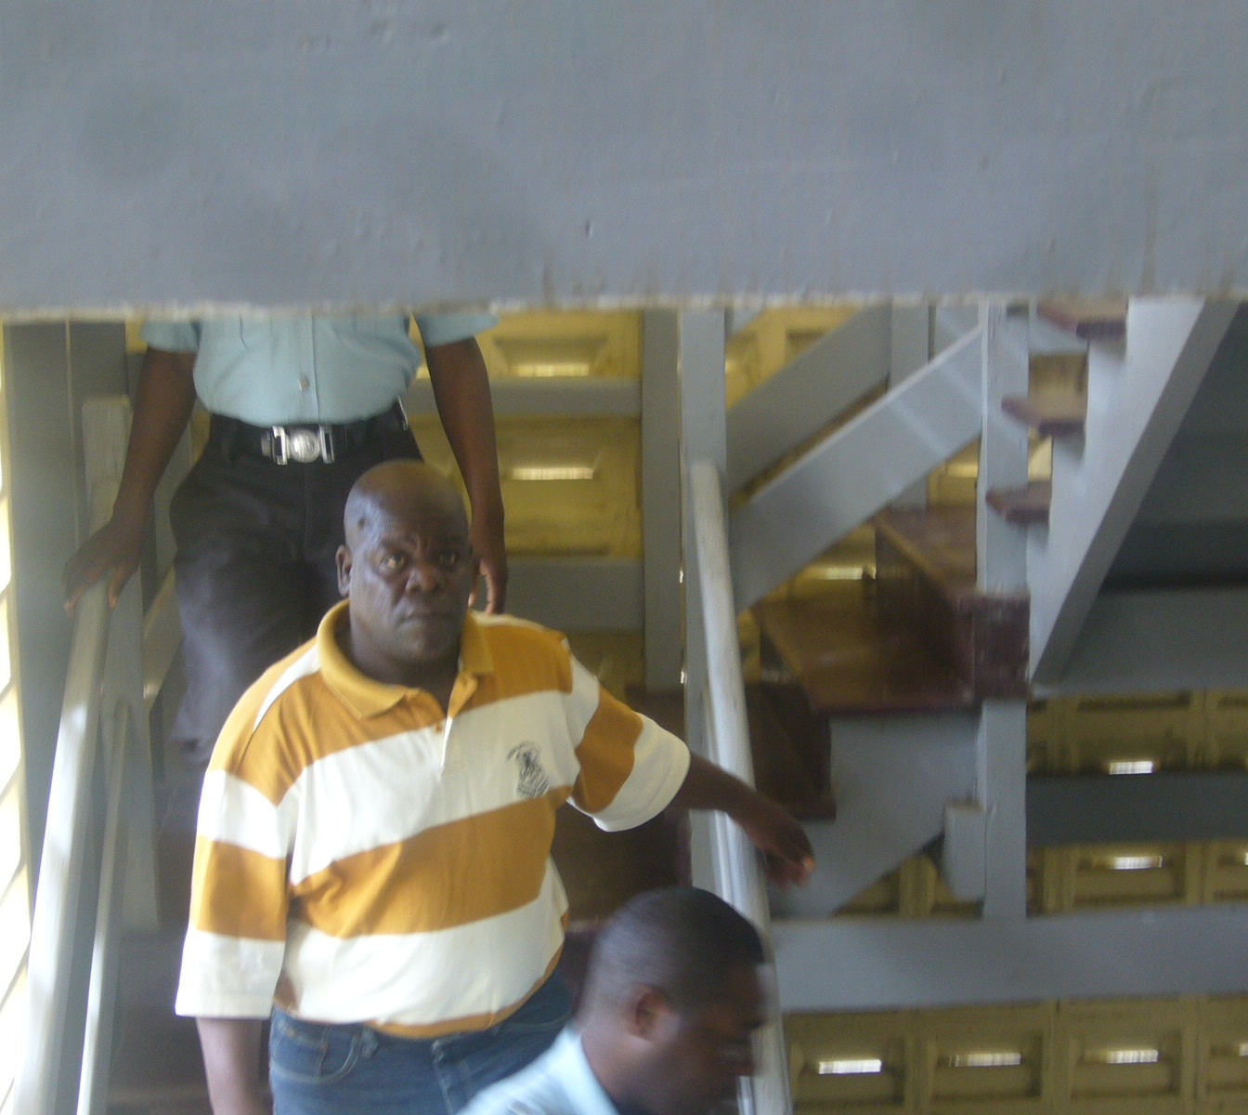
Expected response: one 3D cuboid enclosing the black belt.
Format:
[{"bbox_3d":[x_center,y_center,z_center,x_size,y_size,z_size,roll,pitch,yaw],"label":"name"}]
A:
[{"bbox_3d":[-0.486,-0.202,4.350,0.310,0.065,0.230,-2,16,-3],"label":"black belt"}]

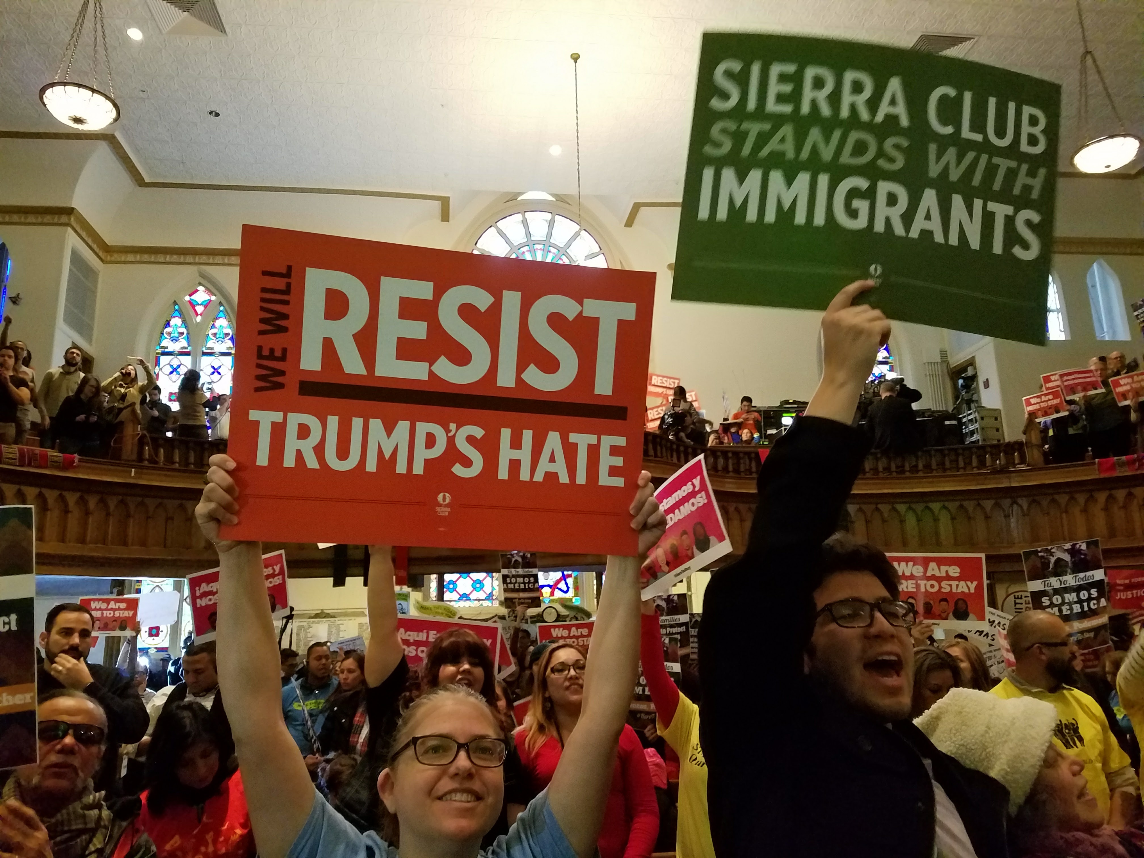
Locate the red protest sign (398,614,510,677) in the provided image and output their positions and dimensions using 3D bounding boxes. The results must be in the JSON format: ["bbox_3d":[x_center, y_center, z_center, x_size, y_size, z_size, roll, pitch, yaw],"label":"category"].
[{"bbox_3d":[-0.498,0.861,3.220,0.440,0.288,0.020,5,-15,0],"label":"red protest sign"}]

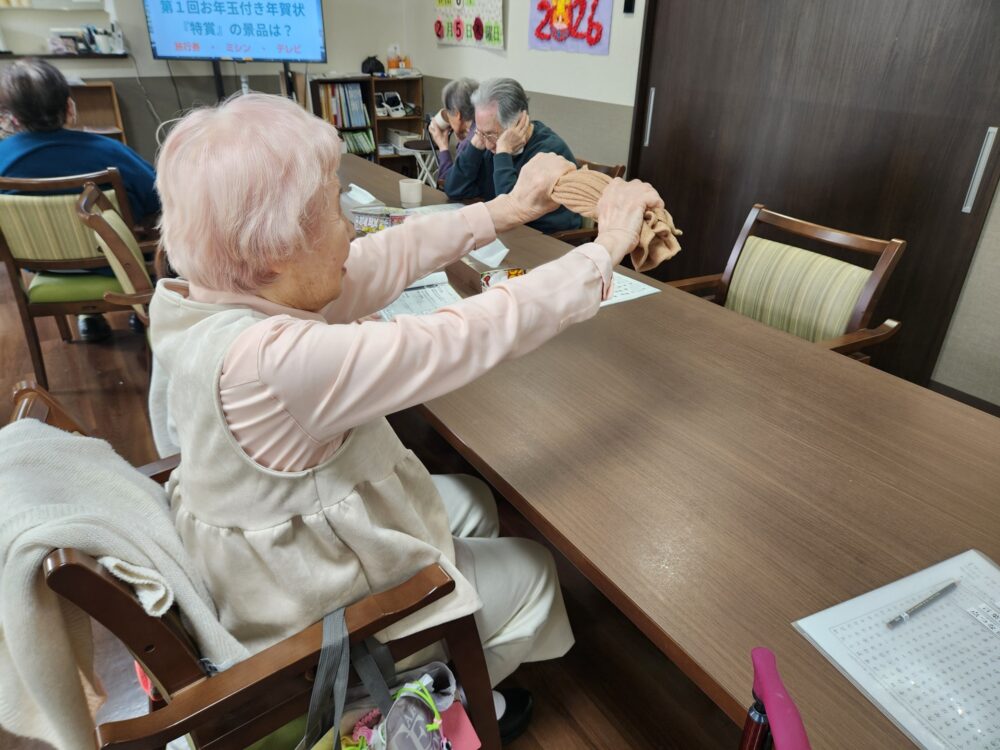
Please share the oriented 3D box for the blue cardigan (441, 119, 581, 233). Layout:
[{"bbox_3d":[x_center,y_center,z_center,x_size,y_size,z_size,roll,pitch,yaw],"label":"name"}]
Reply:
[{"bbox_3d":[0.065,-0.748,2.646,0.500,0.540,0.520,22,34,34],"label":"blue cardigan"}]

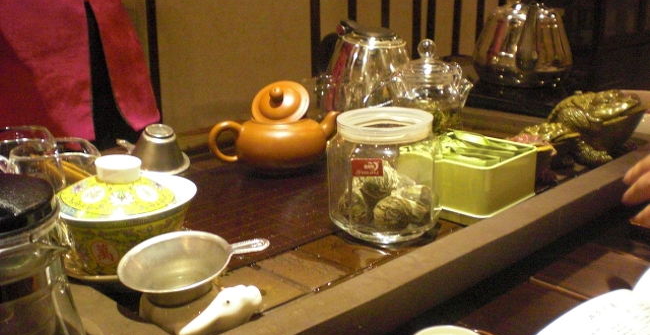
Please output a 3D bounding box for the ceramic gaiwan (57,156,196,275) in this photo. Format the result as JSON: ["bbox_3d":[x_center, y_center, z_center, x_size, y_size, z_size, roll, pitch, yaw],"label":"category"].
[{"bbox_3d":[-0.156,0.034,0.566,0.110,0.085,0.110,-1,18,0],"label":"ceramic gaiwan"}]

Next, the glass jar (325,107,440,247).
[{"bbox_3d":[0.053,0.005,0.638,0.099,0.101,0.099,-1,18,0],"label":"glass jar"}]

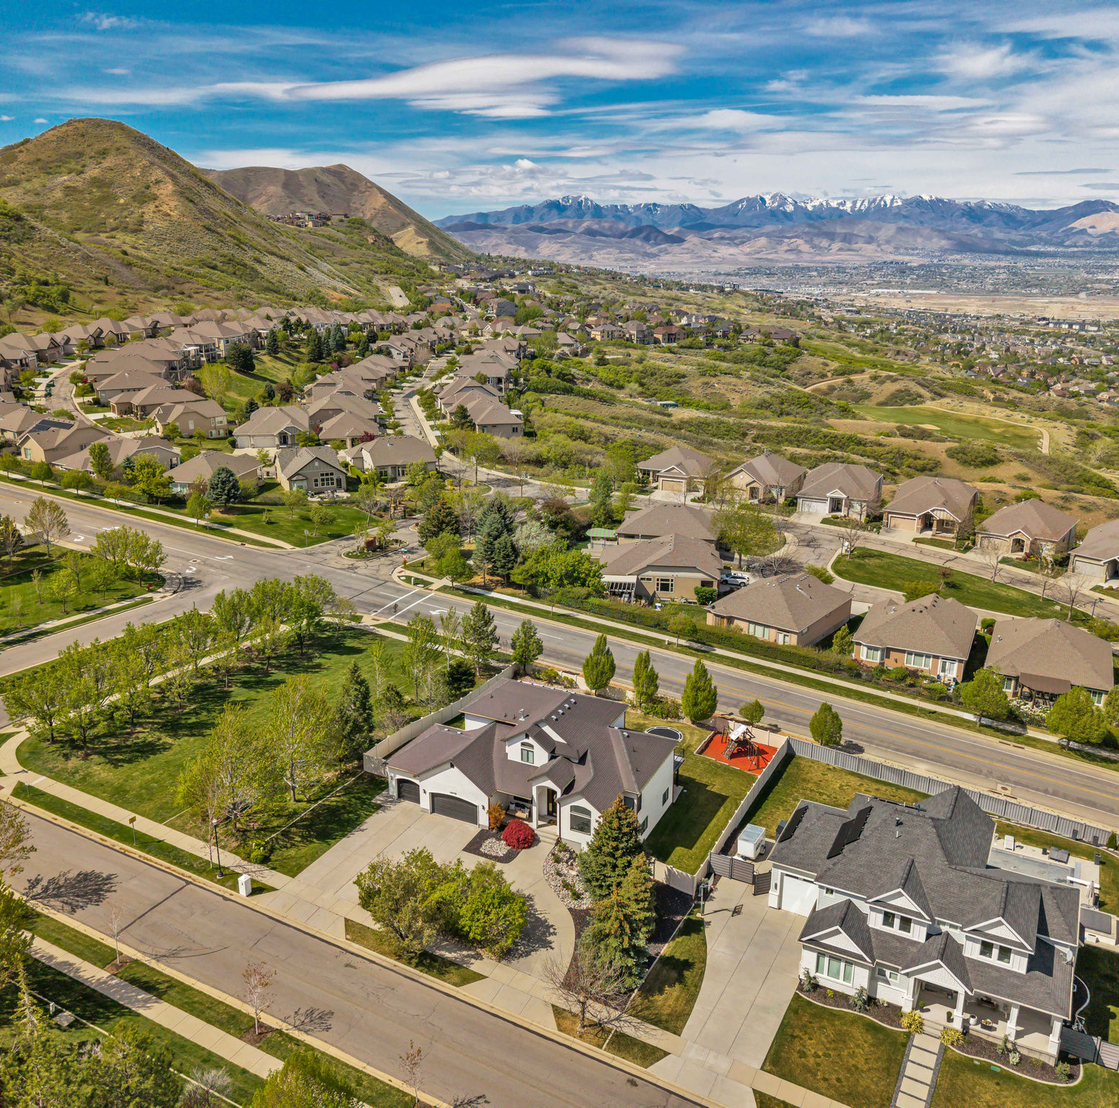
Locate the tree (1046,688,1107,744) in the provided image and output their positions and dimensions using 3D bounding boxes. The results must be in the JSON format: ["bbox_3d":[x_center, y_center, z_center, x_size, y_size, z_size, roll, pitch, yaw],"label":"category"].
[{"bbox_3d":[57.340,18.380,114.450,6.710,7.860,6.710,0,17,0],"label":"tree"}]

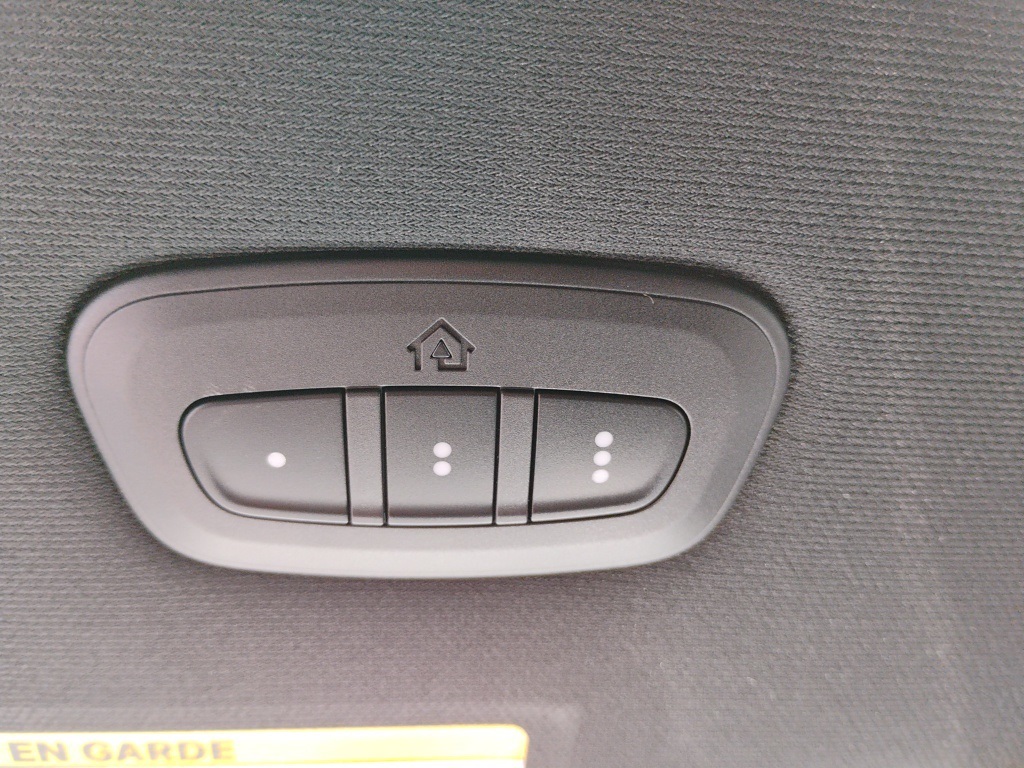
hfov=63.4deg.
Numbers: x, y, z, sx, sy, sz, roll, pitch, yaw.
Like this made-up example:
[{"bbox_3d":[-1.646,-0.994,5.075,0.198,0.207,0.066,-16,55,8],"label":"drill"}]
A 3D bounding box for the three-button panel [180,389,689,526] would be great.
[{"bbox_3d":[-0.008,0.008,0.091,0.055,0.006,0.018,0,-64,-5],"label":"three-button panel"}]

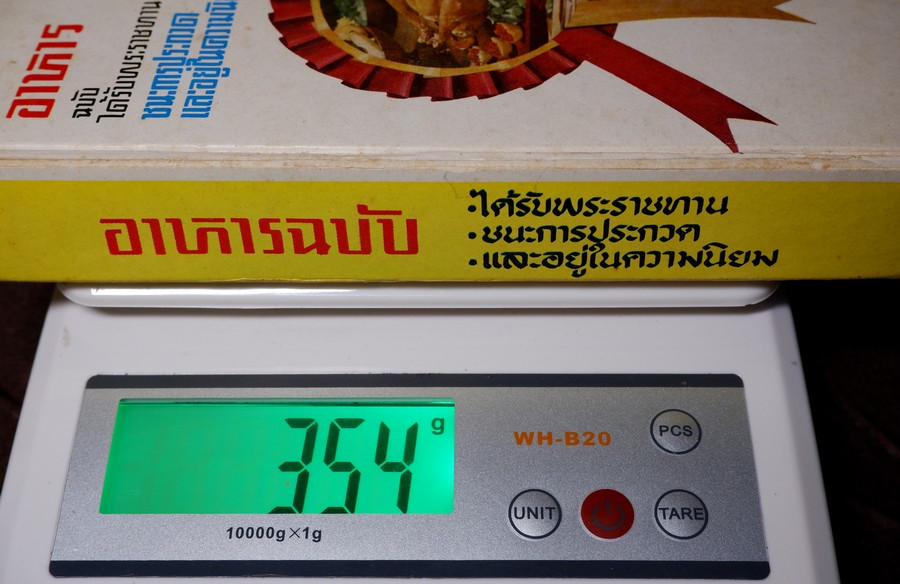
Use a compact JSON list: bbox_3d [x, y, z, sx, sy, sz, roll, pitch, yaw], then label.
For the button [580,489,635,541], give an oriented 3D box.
[{"bbox_3d":[0.030,0.042,0.222,0.010,0.002,0.010,0,57,1],"label":"button"}]

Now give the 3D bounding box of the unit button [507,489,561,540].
[{"bbox_3d":[0.016,0.042,0.223,0.010,0.002,0.010,0,57,1],"label":"unit button"}]

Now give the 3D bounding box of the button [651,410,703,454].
[{"bbox_3d":[0.045,0.027,0.232,0.010,0.002,0.010,0,57,1],"label":"button"}]

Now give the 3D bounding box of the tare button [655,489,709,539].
[{"bbox_3d":[0.044,0.042,0.222,0.010,0.002,0.010,0,57,1],"label":"tare button"}]

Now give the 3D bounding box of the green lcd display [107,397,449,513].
[{"bbox_3d":[-0.033,0.032,0.231,0.068,0.003,0.025,0,57,1],"label":"green lcd display"}]

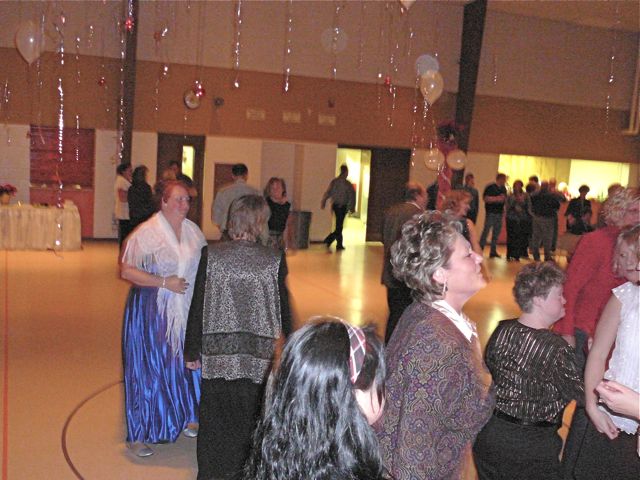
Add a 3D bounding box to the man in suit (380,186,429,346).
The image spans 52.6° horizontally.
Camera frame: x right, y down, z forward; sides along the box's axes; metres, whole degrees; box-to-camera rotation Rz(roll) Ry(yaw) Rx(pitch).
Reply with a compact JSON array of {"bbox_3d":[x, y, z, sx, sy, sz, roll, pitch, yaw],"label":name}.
[{"bbox_3d":[0.768,0.281,5.660,0.420,1.610,0.520,-2,8,-38],"label":"man in suit"}]

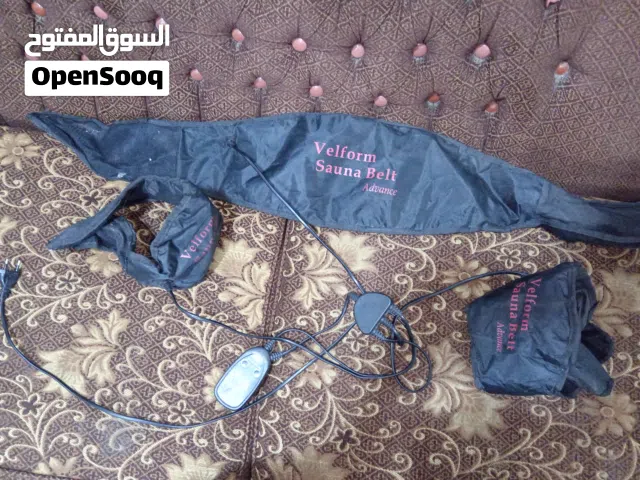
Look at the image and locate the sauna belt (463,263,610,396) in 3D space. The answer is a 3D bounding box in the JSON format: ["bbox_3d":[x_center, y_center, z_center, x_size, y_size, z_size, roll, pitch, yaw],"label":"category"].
[{"bbox_3d":[0.347,0.140,0.772,0.224,0.085,0.193,4,71,1],"label":"sauna belt"}]

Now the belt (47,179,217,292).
[{"bbox_3d":[-0.291,-0.023,0.806,0.233,0.110,0.159,21,72,6],"label":"belt"}]

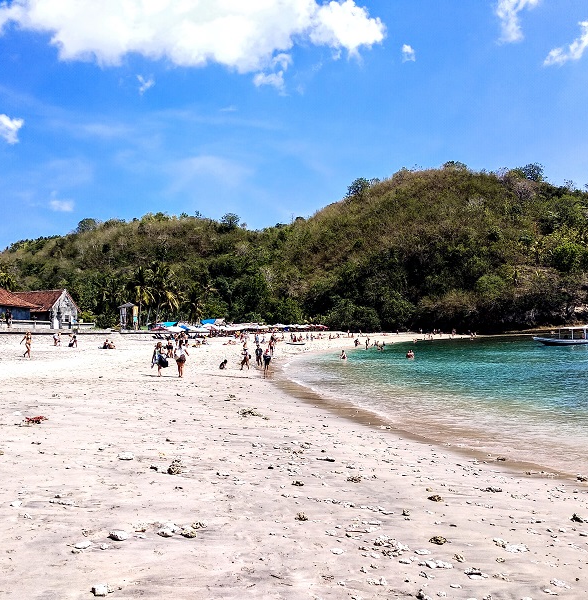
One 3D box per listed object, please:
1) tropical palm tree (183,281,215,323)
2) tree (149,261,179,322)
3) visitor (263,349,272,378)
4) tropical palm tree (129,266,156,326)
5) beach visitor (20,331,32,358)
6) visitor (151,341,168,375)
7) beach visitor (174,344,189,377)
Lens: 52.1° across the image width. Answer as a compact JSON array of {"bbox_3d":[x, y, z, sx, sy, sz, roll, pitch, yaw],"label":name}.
[{"bbox_3d":[-18.147,1.128,113.000,6.000,9.600,6.000,0,-2,0],"label":"tropical palm tree"},{"bbox_3d":[-19.621,-0.974,90.000,5.000,9.890,5.000,0,-2,0],"label":"tree"},{"bbox_3d":[-1.808,4.128,41.000,0.520,1.570,0.380,0,-2,0],"label":"visitor"},{"bbox_3d":[-22.661,-0.592,89.000,4.600,9.330,4.600,0,-2,0],"label":"tropical palm tree"},{"bbox_3d":[-16.261,2.715,36.500,0.550,1.650,0.550,-2,-3,45],"label":"beach visitor"},{"bbox_3d":[-6.470,2.866,28.800,0.700,1.650,0.500,0,-2,11],"label":"visitor"},{"bbox_3d":[-5.126,2.723,27.500,0.600,1.650,0.420,0,-2,3],"label":"beach visitor"}]

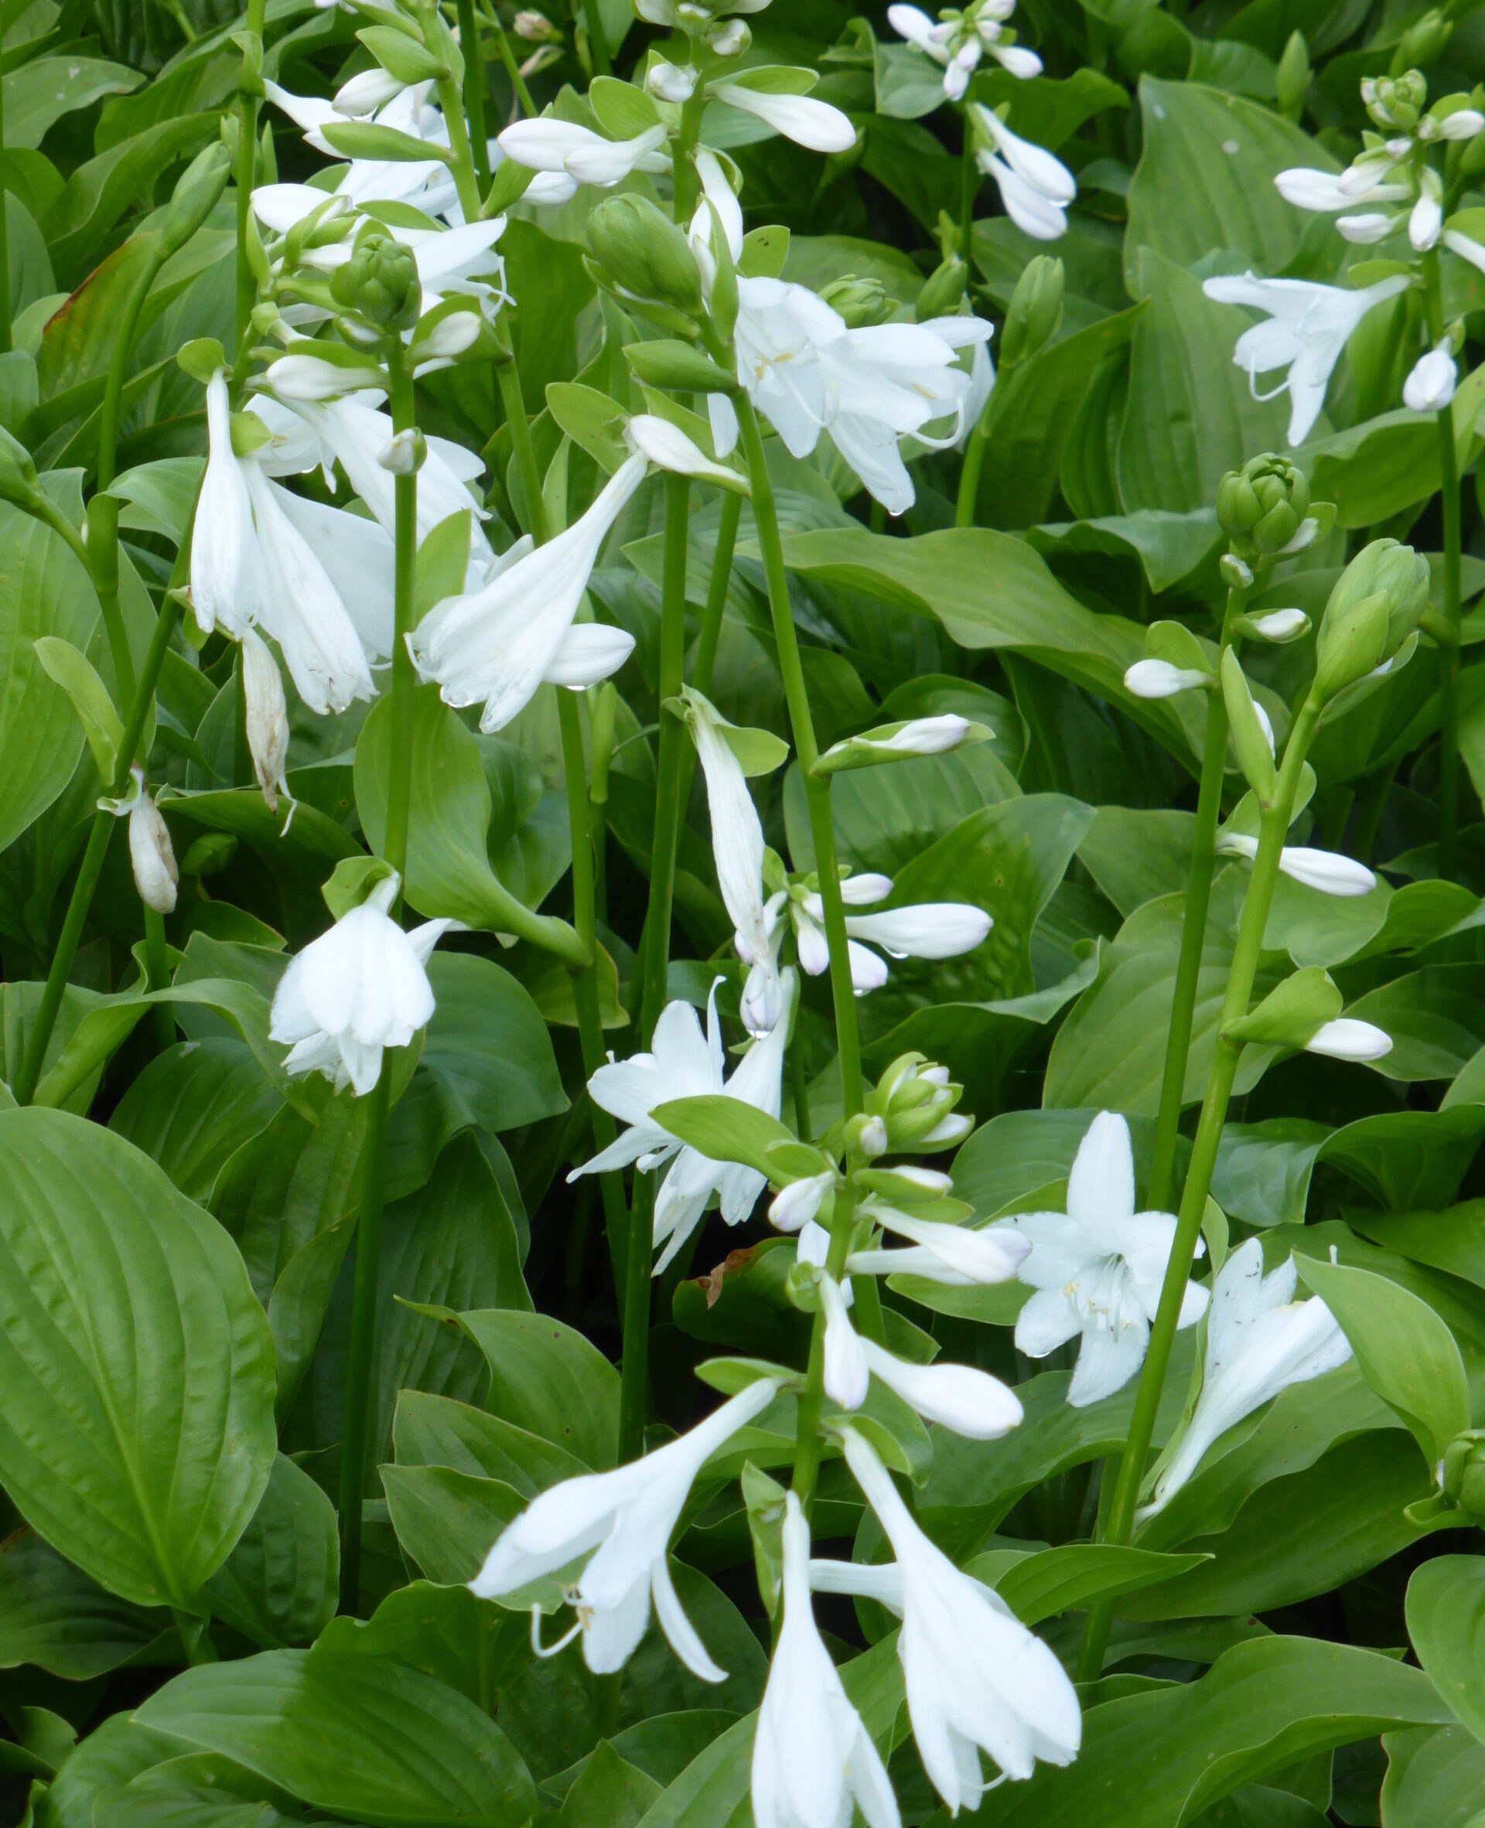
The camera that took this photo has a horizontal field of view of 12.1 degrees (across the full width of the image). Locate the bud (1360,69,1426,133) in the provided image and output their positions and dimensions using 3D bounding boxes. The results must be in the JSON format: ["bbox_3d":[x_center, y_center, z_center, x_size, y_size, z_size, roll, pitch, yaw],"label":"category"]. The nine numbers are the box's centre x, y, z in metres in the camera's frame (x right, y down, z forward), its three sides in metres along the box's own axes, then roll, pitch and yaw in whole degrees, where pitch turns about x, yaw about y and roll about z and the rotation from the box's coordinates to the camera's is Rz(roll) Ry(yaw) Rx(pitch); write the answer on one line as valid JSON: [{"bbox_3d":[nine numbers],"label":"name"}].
[{"bbox_3d":[0.243,-0.303,2.600,0.023,0.023,0.023,0,27,0],"label":"bud"}]

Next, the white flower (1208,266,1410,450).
[{"bbox_3d":[0.211,-0.207,2.600,0.072,0.062,0.057,-17,32,-31],"label":"white flower"}]

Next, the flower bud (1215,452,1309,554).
[{"bbox_3d":[0.164,-0.130,2.200,0.028,0.031,0.028,6,26,-3],"label":"flower bud"}]

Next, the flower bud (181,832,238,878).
[{"bbox_3d":[-0.183,-0.021,2.400,0.020,0.014,0.014,-39,19,16],"label":"flower bud"}]

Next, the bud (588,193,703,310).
[{"bbox_3d":[-0.028,-0.195,2.050,0.026,0.038,0.026,-36,20,16],"label":"bud"}]

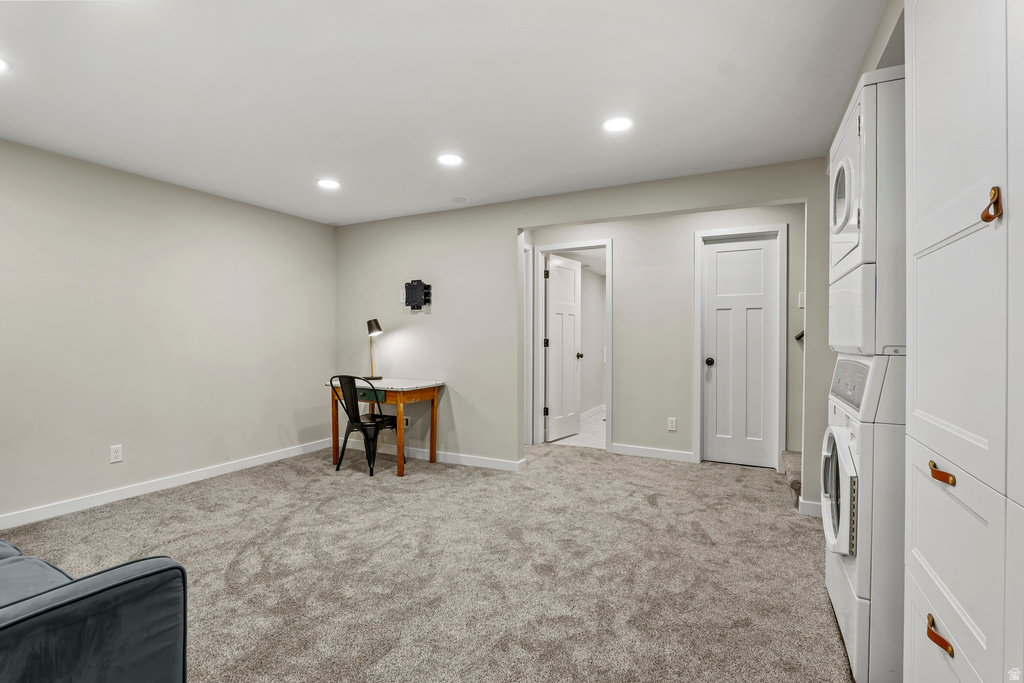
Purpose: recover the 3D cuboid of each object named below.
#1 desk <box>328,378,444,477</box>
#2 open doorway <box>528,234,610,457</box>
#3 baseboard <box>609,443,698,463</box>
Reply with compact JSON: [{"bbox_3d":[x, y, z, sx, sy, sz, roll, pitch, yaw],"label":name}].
[{"bbox_3d":[-1.131,0.733,4.071,0.890,0.727,0.563,0,0,27],"label":"desk"},{"bbox_3d":[0.645,0.047,4.700,0.844,2.103,0.130,0,0,27],"label":"open doorway"},{"bbox_3d":[1.328,1.051,4.301,0.745,0.100,0.018,0,0,27],"label":"baseboard"}]

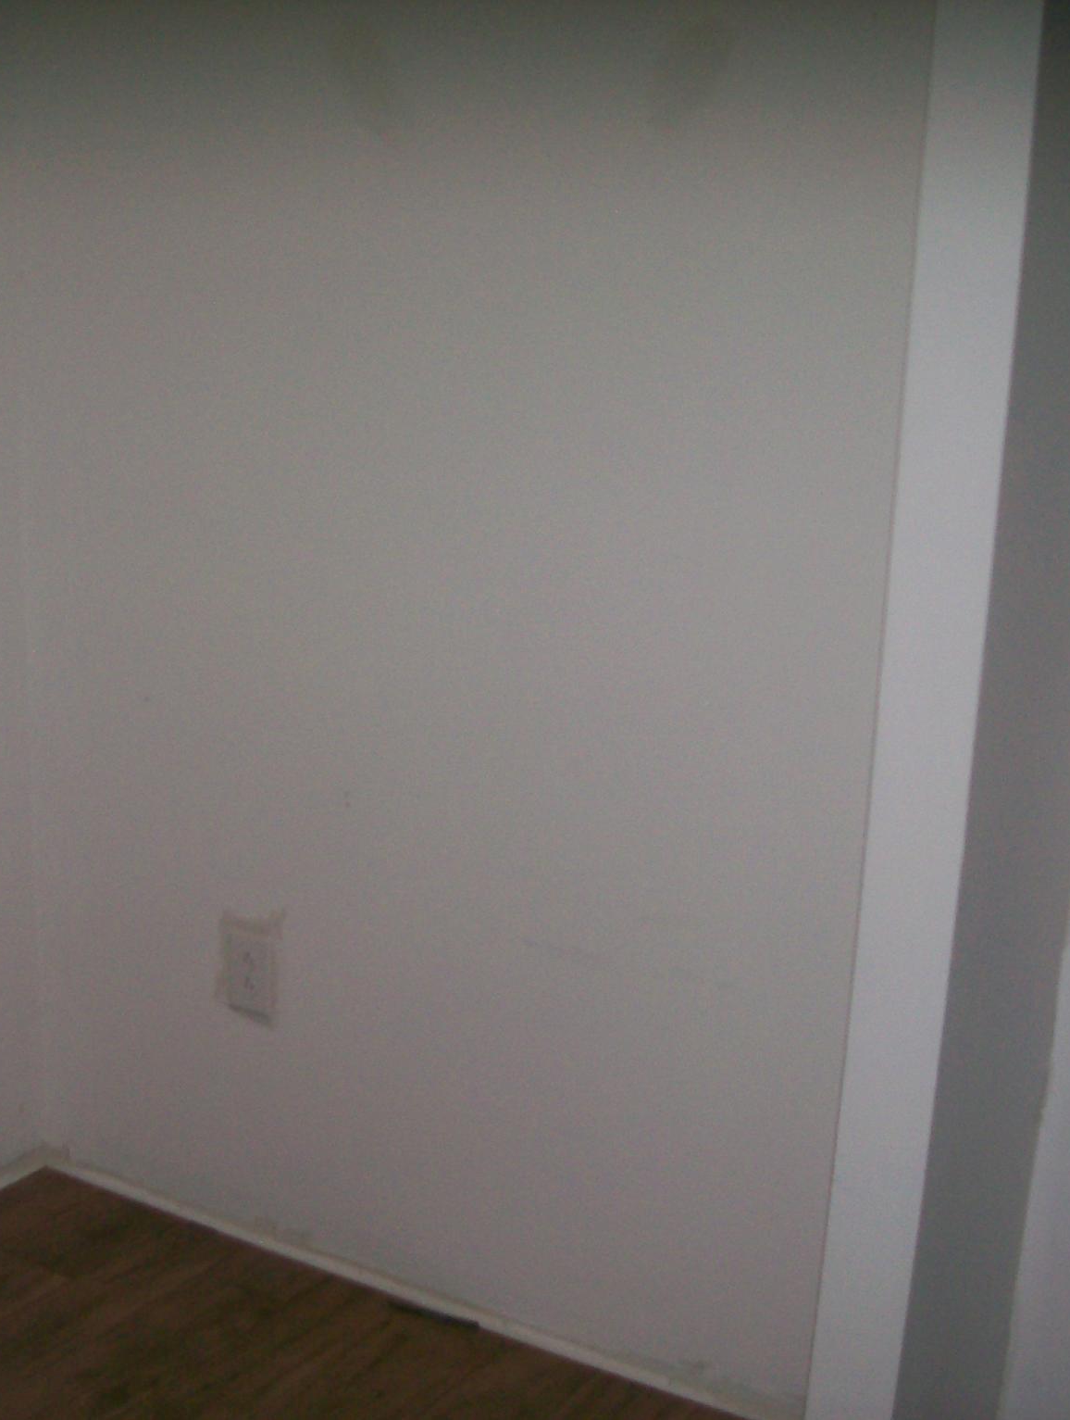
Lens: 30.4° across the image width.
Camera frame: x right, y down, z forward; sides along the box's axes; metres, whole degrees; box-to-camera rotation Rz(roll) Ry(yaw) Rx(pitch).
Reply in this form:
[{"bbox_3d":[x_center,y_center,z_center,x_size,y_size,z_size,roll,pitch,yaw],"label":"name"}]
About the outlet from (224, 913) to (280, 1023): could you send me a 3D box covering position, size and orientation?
[{"bbox_3d":[-0.391,0.361,2.695,0.072,0.116,0.012,11,17,30],"label":"outlet"}]

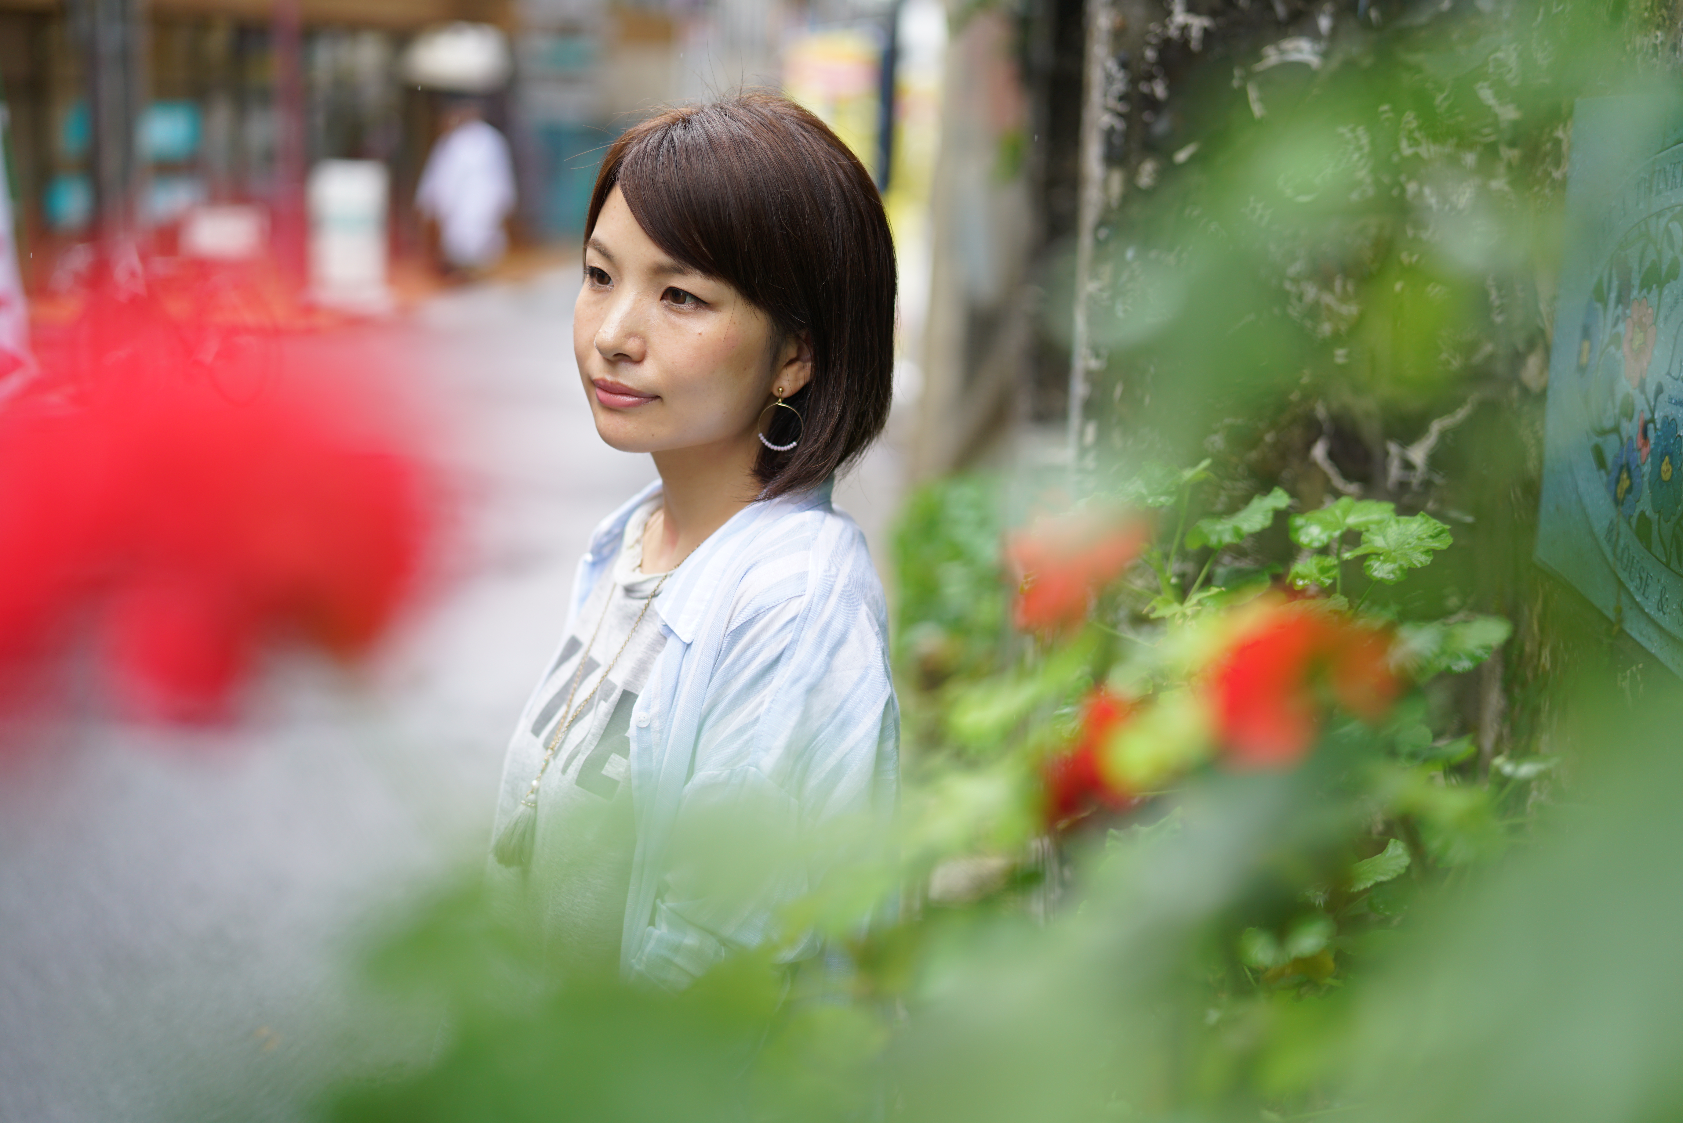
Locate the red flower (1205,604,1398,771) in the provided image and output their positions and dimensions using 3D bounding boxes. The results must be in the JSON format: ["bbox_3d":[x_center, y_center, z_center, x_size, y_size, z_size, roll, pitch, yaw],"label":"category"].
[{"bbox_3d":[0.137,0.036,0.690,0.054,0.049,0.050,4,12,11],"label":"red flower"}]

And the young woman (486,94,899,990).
[{"bbox_3d":[-0.110,0.475,1.700,0.300,1.600,0.440,-6,14,-35],"label":"young woman"}]

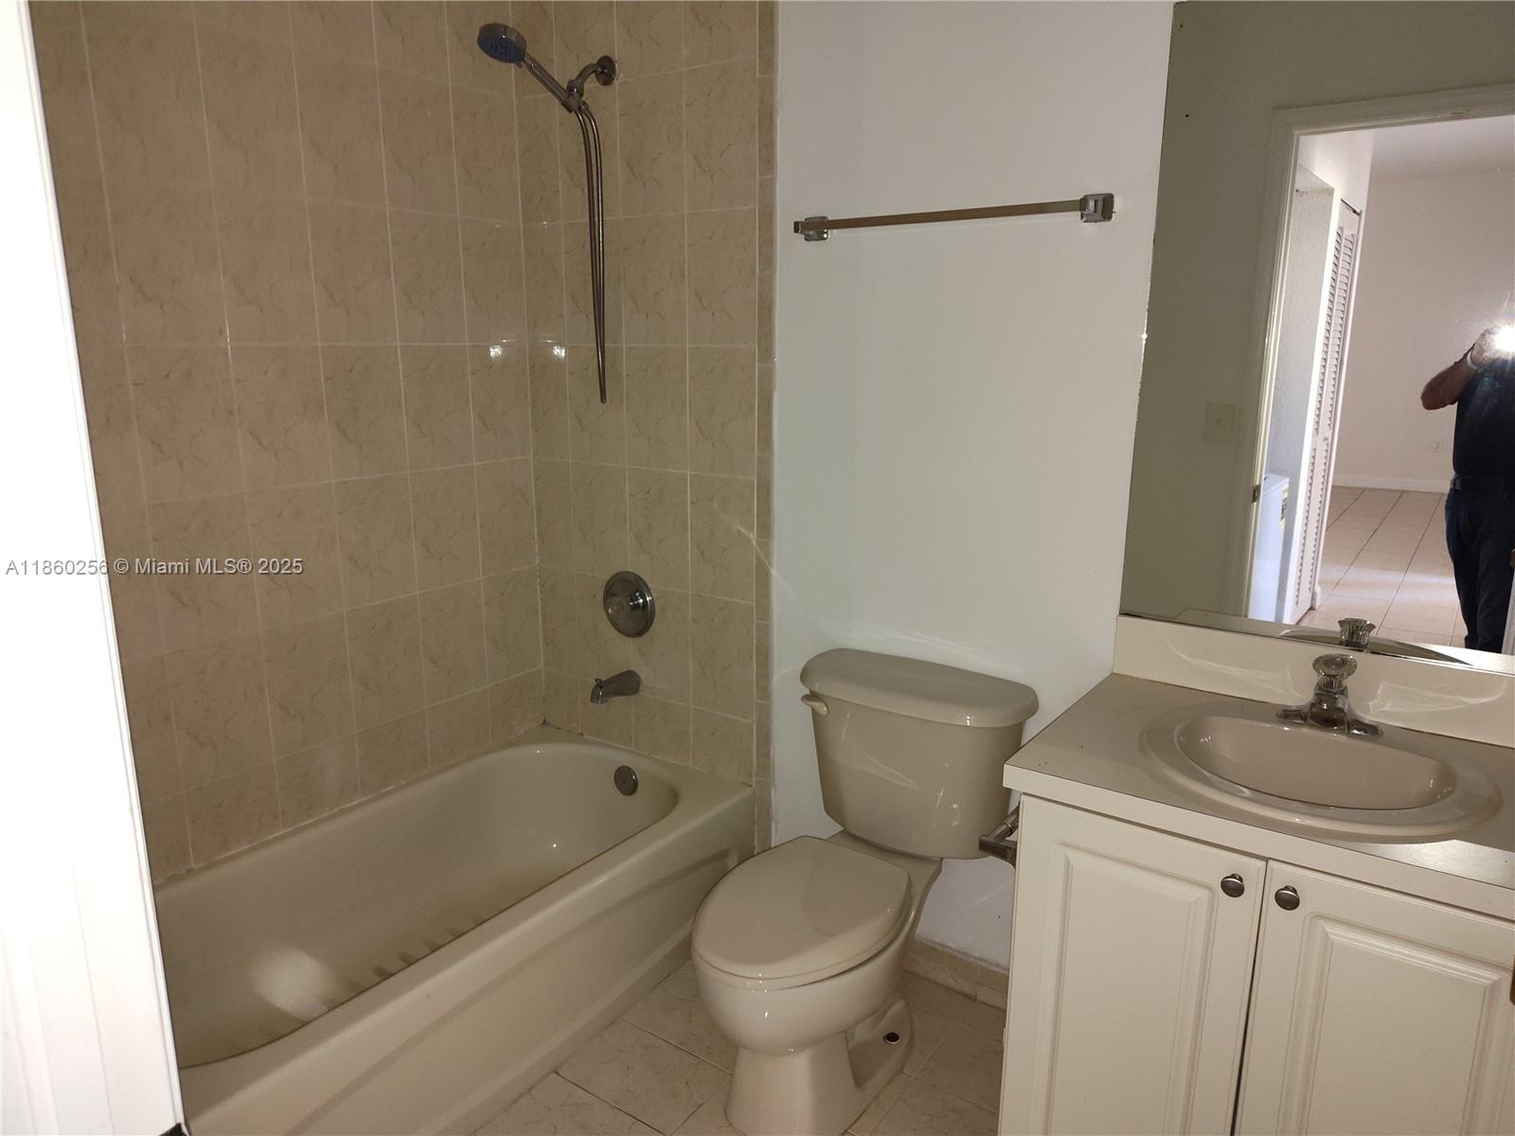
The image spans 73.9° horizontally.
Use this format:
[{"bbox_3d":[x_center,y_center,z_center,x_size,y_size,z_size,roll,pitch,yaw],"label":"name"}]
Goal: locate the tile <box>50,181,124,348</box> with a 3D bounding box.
[{"bbox_3d":[-1.266,-0.554,1.802,0.010,0.302,0.200,9,16,34],"label":"tile"}]

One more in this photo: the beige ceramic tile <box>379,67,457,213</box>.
[{"bbox_3d":[-0.800,-0.999,2.383,0.010,0.304,0.201,9,15,34],"label":"beige ceramic tile"}]

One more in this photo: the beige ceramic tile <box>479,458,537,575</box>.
[{"bbox_3d":[-0.684,-0.139,2.734,0.010,0.301,0.200,9,15,34],"label":"beige ceramic tile"}]

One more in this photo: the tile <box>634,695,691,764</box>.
[{"bbox_3d":[-0.252,0.428,2.700,0.201,0.163,0.010,9,15,34],"label":"tile"}]

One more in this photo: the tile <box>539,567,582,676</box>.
[{"bbox_3d":[-0.562,0.149,2.856,0.144,0.303,0.010,9,16,34],"label":"tile"}]

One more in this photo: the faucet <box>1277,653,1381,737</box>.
[{"bbox_3d":[0.920,0.207,1.614,0.155,0.128,0.135,9,15,34],"label":"faucet"}]

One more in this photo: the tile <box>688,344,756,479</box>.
[{"bbox_3d":[-0.082,-0.371,2.397,0.201,0.303,0.010,9,16,34],"label":"tile"}]

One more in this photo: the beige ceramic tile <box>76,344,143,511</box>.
[{"bbox_3d":[-1.268,-0.256,1.870,0.010,0.302,0.200,9,16,34],"label":"beige ceramic tile"}]

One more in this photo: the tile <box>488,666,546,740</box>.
[{"bbox_3d":[-0.686,0.390,2.861,0.010,0.171,0.201,9,15,34],"label":"tile"}]

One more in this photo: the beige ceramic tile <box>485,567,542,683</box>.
[{"bbox_3d":[-0.688,0.158,2.818,0.010,0.304,0.203,9,15,34],"label":"beige ceramic tile"}]

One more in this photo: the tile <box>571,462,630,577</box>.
[{"bbox_3d":[-0.414,-0.125,2.678,0.200,0.301,0.010,9,15,34],"label":"tile"}]

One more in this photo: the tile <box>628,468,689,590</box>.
[{"bbox_3d":[-0.249,-0.099,2.567,0.200,0.301,0.010,9,15,34],"label":"tile"}]

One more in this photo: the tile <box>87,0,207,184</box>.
[{"bbox_3d":[-1.139,-0.883,1.883,0.010,0.301,0.200,9,15,34],"label":"tile"}]

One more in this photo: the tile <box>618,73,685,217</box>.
[{"bbox_3d":[-0.245,-0.989,2.364,0.200,0.301,0.010,9,15,34],"label":"tile"}]

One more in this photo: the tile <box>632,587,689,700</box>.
[{"bbox_3d":[-0.250,0.197,2.634,0.200,0.301,0.010,9,15,34],"label":"tile"}]

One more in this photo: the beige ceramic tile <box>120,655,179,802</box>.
[{"bbox_3d":[-1.268,0.341,2.006,0.010,0.304,0.201,9,15,34],"label":"beige ceramic tile"}]

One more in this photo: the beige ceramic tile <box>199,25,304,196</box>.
[{"bbox_3d":[-1.032,-0.926,2.059,0.010,0.304,0.201,9,15,34],"label":"beige ceramic tile"}]

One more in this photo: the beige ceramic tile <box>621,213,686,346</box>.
[{"bbox_3d":[-0.248,-0.697,2.445,0.201,0.304,0.010,9,15,34],"label":"beige ceramic tile"}]

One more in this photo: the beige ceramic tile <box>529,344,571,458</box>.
[{"bbox_3d":[-0.559,-0.447,2.719,0.145,0.302,0.010,9,16,34],"label":"beige ceramic tile"}]

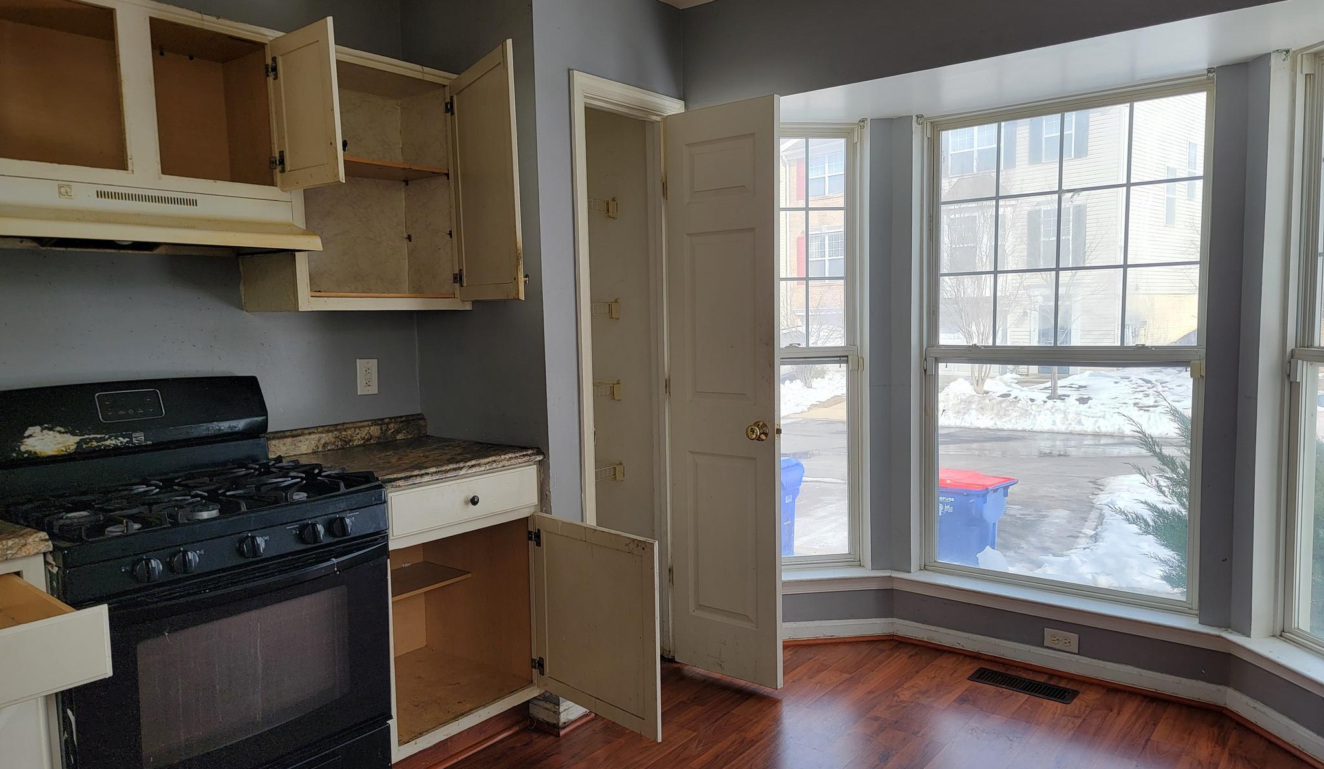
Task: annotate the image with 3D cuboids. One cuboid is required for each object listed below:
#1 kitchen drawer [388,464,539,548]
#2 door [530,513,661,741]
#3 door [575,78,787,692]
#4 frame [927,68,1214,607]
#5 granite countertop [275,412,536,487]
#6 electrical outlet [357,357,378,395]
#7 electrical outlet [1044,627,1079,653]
[{"bbox_3d":[-0.741,0.327,2.816,0.480,0.125,0.530,3,7,39],"label":"kitchen drawer"},{"bbox_3d":[-0.195,0.699,2.723,0.525,0.567,0.022,4,7,44],"label":"door"},{"bbox_3d":[0.223,0.047,3.274,0.460,2.030,0.040,3,7,39],"label":"door"},{"bbox_3d":[1.413,-0.122,3.309,0.990,1.780,0.090,3,6,37],"label":"frame"},{"bbox_3d":[-0.801,0.197,2.842,0.635,0.122,0.600,3,7,39],"label":"granite countertop"},{"bbox_3d":[-0.990,-0.025,3.091,0.010,0.116,0.072,3,7,39],"label":"electrical outlet"},{"bbox_3d":[1.437,0.924,3.302,0.116,0.071,0.010,3,6,37],"label":"electrical outlet"}]

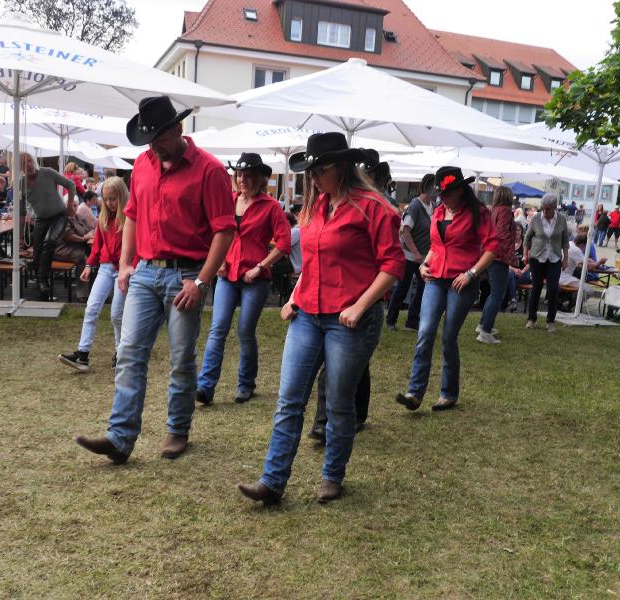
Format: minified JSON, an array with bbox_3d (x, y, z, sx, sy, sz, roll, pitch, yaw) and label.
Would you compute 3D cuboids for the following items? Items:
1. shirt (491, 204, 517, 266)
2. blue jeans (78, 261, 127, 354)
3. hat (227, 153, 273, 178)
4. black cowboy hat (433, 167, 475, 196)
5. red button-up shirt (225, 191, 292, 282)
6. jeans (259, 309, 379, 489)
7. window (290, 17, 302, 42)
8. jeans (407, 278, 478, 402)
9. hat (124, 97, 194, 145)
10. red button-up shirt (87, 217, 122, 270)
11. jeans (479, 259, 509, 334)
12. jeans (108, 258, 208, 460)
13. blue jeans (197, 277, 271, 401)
[{"bbox_3d":[2.105,-0.709,7.112,0.304,0.680,0.467,7,10,19],"label":"shirt"},{"bbox_3d":[-1.575,0.058,4.982,0.310,0.680,0.360,12,12,37],"label":"blue jeans"},{"bbox_3d":[-0.385,-0.874,4.222,0.284,0.142,0.345,10,23,29],"label":"hat"},{"bbox_3d":[0.994,-0.811,4.484,0.340,0.160,0.270,-28,25,-27],"label":"black cowboy hat"},{"bbox_3d":[-0.375,-0.429,4.375,0.470,0.600,0.300,11,11,31],"label":"red button-up shirt"},{"bbox_3d":[0.065,0.477,3.132,0.406,0.903,0.416,12,12,39],"label":"jeans"},{"bbox_3d":[-0.626,-12.517,30.000,0.520,1.100,0.150,2,10,-13],"label":"window"},{"bbox_3d":[0.960,0.284,4.654,0.416,0.893,0.396,-5,13,-43],"label":"jeans"},{"bbox_3d":[-0.751,-0.889,3.189,0.290,0.160,0.350,12,38,37],"label":"hat"},{"bbox_3d":[-1.509,-0.462,4.944,0.370,0.470,0.240,12,12,35],"label":"red button-up shirt"},{"bbox_3d":[2.041,-0.061,7.198,0.386,0.883,0.386,7,10,17],"label":"jeans"},{"bbox_3d":[-0.826,0.299,3.483,0.426,1.005,0.447,11,12,37],"label":"jeans"},{"bbox_3d":[-0.522,0.266,4.476,0.370,0.850,0.350,11,11,31],"label":"blue jeans"}]

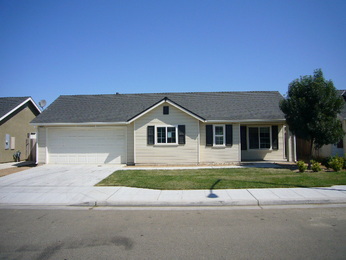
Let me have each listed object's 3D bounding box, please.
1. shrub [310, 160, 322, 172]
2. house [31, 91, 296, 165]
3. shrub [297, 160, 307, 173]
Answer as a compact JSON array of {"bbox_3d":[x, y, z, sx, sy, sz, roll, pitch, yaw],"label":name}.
[{"bbox_3d":[6.576,1.637,12.873,0.510,0.537,0.510,-1,-2,3],"label":"shrub"},{"bbox_3d":[-0.350,-0.263,20.799,16.035,4.878,8.900,-1,-2,3],"label":"house"},{"bbox_3d":[5.914,1.653,12.866,0.496,0.523,0.496,-1,-2,3],"label":"shrub"}]

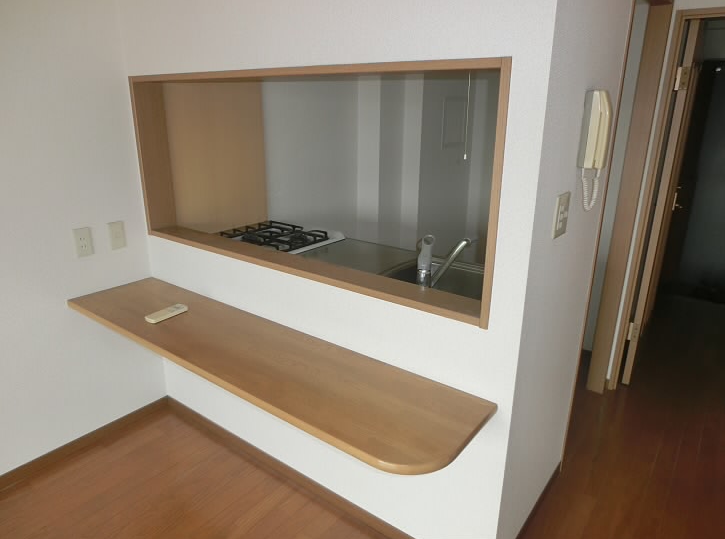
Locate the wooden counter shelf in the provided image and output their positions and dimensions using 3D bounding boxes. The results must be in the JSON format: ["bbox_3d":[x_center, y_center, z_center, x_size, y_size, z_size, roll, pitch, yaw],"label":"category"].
[{"bbox_3d":[-0.432,0.268,1.757,1.745,0.030,0.389,14,22,35],"label":"wooden counter shelf"}]

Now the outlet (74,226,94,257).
[{"bbox_3d":[-1.168,-0.113,2.114,0.010,0.120,0.070,14,22,35],"label":"outlet"}]

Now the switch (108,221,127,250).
[{"bbox_3d":[-1.081,-0.148,2.222,0.010,0.120,0.070,14,22,35],"label":"switch"}]

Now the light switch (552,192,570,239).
[{"bbox_3d":[0.562,-0.150,1.405,0.010,0.120,0.116,14,22,35],"label":"light switch"}]

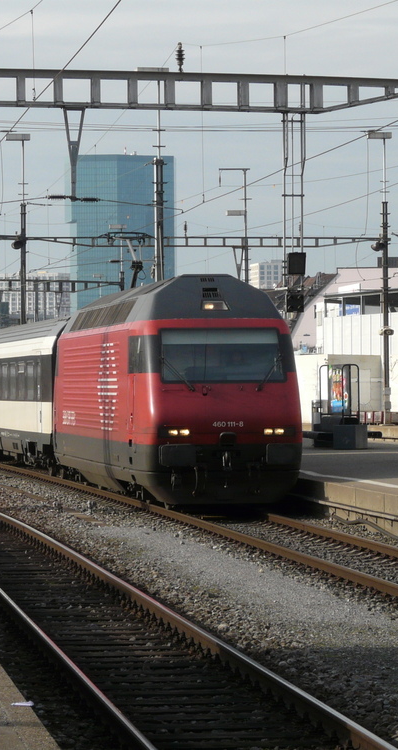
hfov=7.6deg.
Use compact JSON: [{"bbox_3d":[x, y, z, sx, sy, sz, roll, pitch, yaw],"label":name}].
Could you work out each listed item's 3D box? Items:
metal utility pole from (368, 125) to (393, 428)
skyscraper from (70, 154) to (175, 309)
[{"bbox_3d":[7.200,-3.820,119.000,0.980,11.600,0.400,0,0,-12],"label":"metal utility pole"},{"bbox_3d":[-41.200,-53.400,1590.000,56.000,126.000,38.000,0,0,-6],"label":"skyscraper"}]

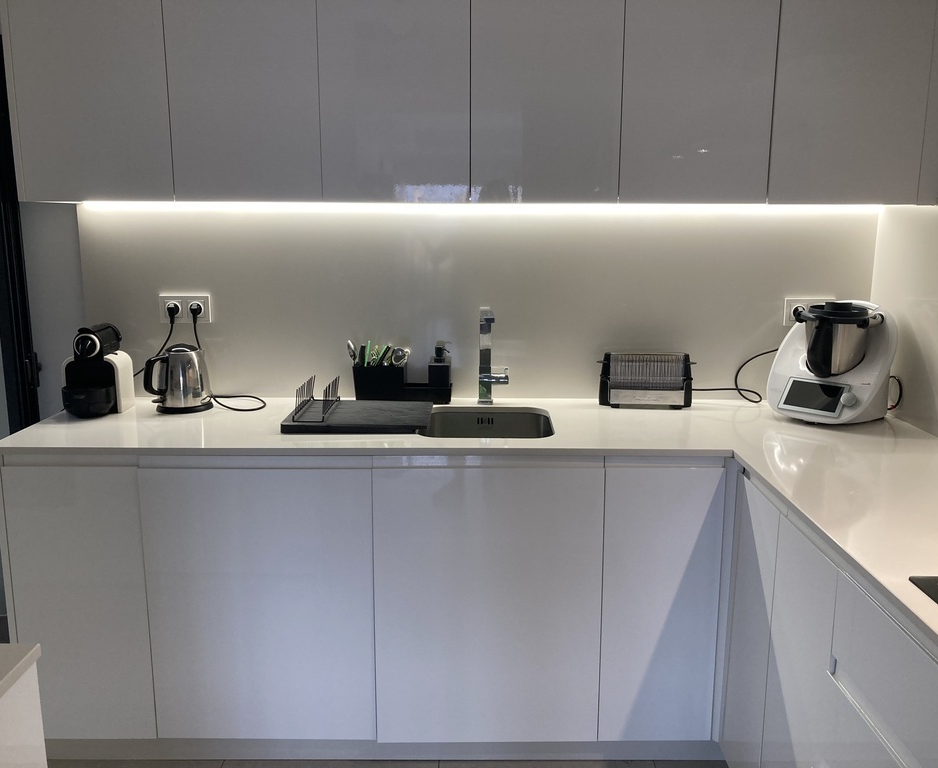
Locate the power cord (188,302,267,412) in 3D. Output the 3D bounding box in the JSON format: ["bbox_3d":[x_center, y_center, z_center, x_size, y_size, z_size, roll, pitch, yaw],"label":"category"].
[{"bbox_3d":[-0.753,-0.089,2.553,0.250,0.310,0.200,0,11,0],"label":"power cord"}]

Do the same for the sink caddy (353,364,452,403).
[{"bbox_3d":[-0.205,-0.004,2.618,0.305,0.120,0.100,0,11,0],"label":"sink caddy"}]

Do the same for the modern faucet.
[{"bbox_3d":[0.079,-0.065,2.465,0.098,0.302,0.270,0,11,-2],"label":"modern faucet"}]

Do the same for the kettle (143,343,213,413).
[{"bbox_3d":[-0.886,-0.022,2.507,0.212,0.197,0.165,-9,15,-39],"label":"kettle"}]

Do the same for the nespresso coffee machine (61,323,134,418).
[{"bbox_3d":[-1.112,-0.050,2.487,0.170,0.257,0.265,0,11,-2],"label":"nespresso coffee machine"}]

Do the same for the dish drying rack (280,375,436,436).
[{"bbox_3d":[-0.306,0.051,2.359,0.397,0.112,0.300,0,11,0],"label":"dish drying rack"}]

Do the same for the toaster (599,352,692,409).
[{"bbox_3d":[0.548,-0.014,2.561,0.290,0.166,0.110,1,11,4],"label":"toaster"}]

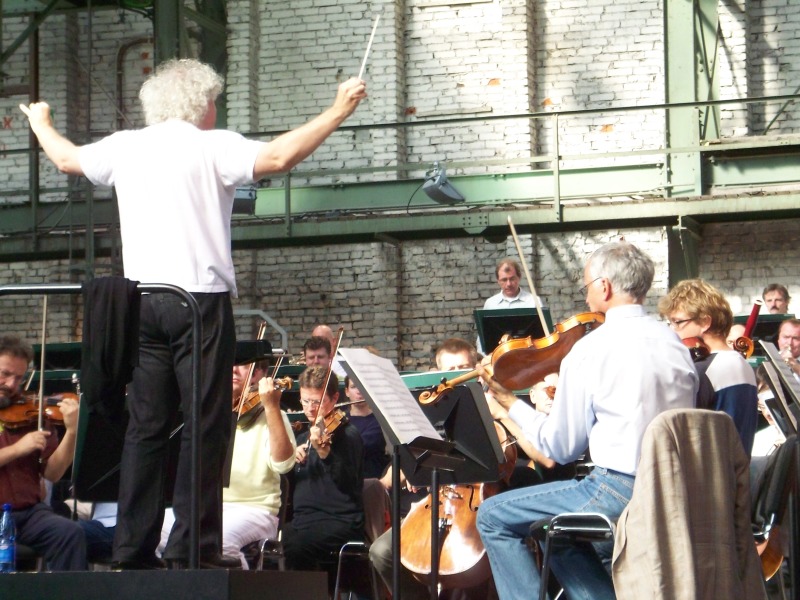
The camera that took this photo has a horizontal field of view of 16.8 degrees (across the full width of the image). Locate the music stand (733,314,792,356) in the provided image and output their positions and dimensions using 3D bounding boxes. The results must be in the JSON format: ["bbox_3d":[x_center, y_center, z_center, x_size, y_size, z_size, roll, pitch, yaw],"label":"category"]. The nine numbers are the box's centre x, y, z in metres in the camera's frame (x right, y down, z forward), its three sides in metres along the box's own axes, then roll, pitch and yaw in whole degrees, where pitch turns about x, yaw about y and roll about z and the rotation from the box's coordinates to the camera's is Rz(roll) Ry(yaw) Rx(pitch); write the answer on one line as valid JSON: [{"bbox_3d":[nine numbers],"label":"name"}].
[{"bbox_3d":[2.130,0.619,16.140,0.520,1.060,0.420,-3,-7,21],"label":"music stand"}]

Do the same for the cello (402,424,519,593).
[{"bbox_3d":[0.278,0.704,10.894,0.430,1.357,0.270,2,-36,21],"label":"cello"}]

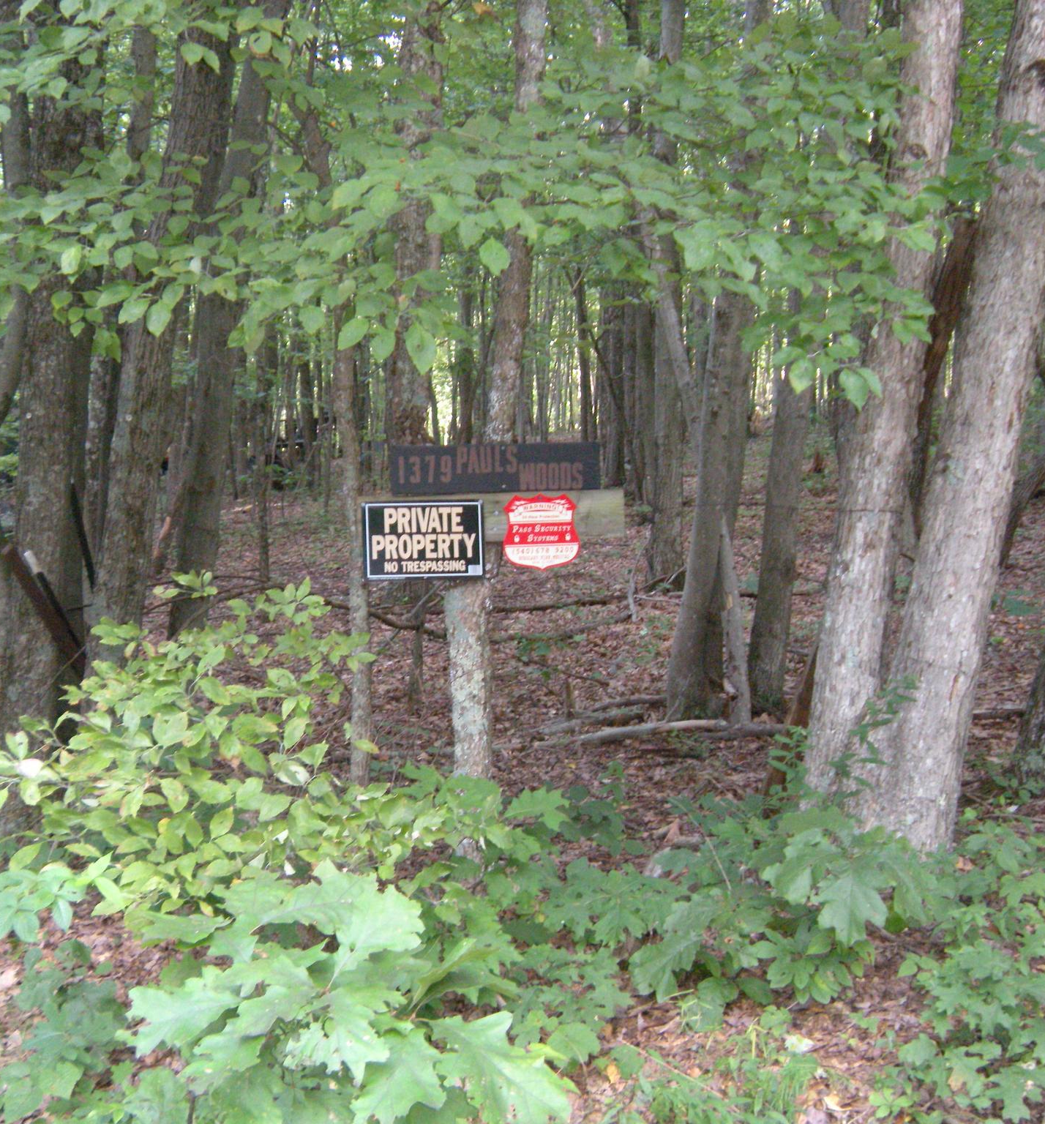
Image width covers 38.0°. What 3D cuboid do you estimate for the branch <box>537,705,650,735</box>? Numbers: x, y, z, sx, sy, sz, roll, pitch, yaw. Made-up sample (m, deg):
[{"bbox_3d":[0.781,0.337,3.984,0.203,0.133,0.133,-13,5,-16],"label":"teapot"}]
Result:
[{"bbox_3d":[0.332,0.743,7.100,0.720,0.090,0.120,-1,2,-34],"label":"branch"}]

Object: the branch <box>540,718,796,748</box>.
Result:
[{"bbox_3d":[0.618,0.764,6.750,1.220,0.100,0.160,0,2,-19],"label":"branch"}]

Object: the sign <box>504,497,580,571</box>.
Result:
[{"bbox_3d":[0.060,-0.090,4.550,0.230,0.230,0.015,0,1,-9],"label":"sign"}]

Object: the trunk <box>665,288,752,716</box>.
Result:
[{"bbox_3d":[0.900,-0.292,7.350,0.400,2.150,0.360,0,1,0],"label":"trunk"}]

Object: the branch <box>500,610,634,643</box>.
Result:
[{"bbox_3d":[0.307,0.455,10.600,1.250,0.100,0.150,-1,2,-34],"label":"branch"}]

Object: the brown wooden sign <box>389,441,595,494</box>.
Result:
[{"bbox_3d":[-0.084,-0.280,4.550,0.635,0.147,0.025,0,1,-10],"label":"brown wooden sign"}]

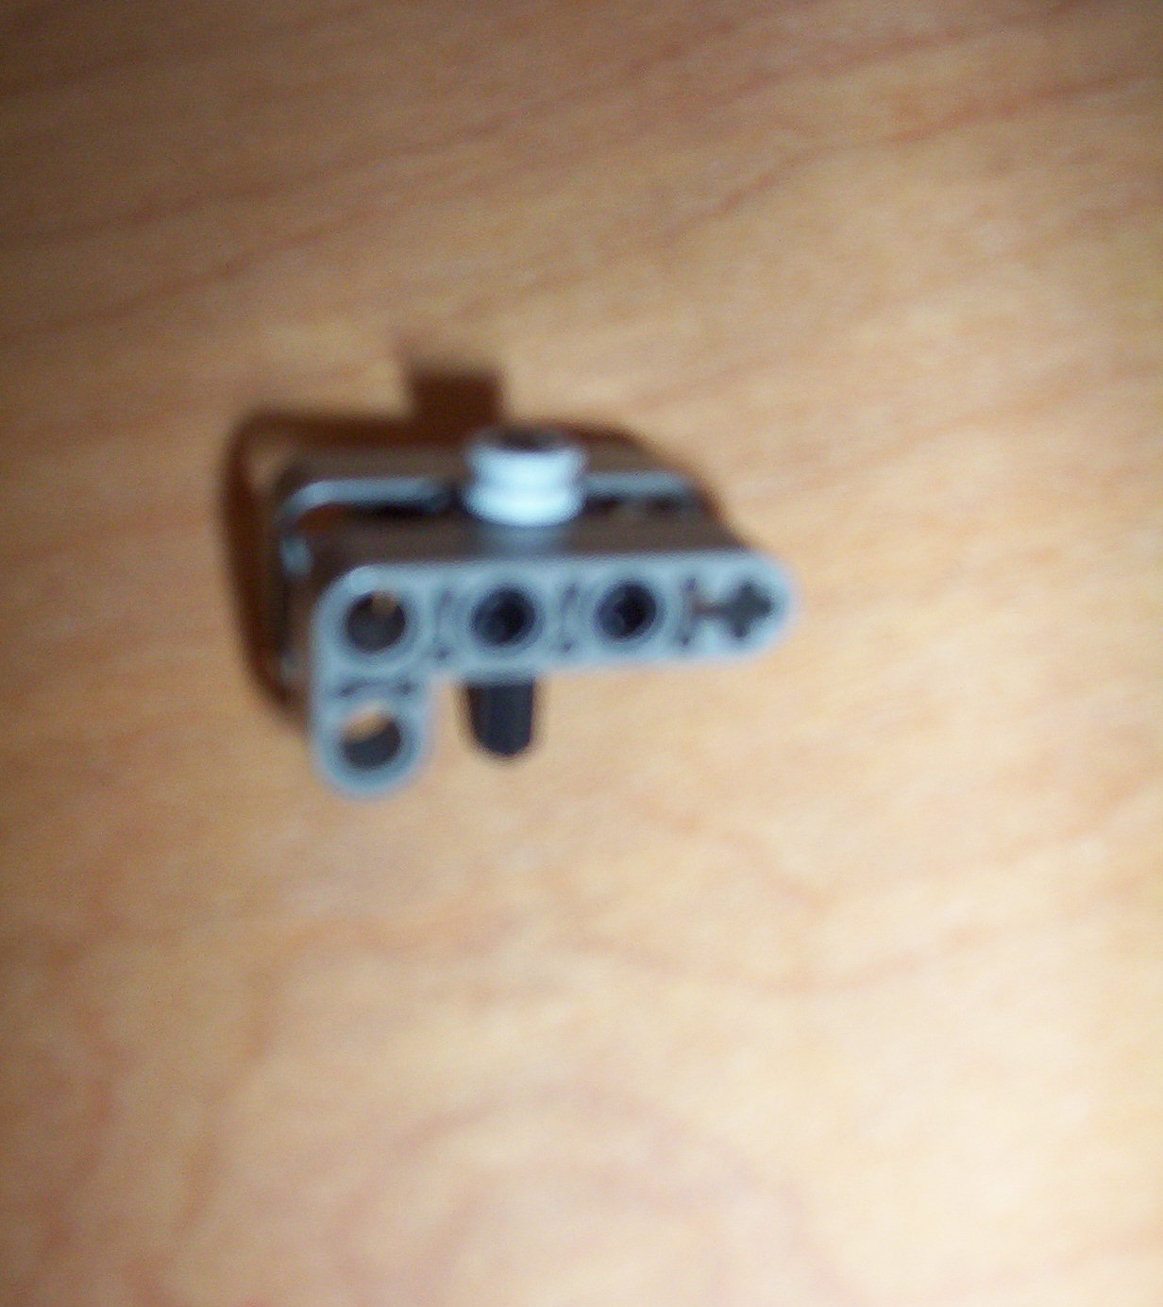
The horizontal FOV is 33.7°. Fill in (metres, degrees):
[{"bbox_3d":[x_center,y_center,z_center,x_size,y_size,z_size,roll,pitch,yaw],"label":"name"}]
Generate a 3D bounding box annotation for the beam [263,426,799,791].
[{"bbox_3d":[-0.005,-0.003,0.133,0.031,0.024,0.024,-3,24,-17],"label":"beam"}]

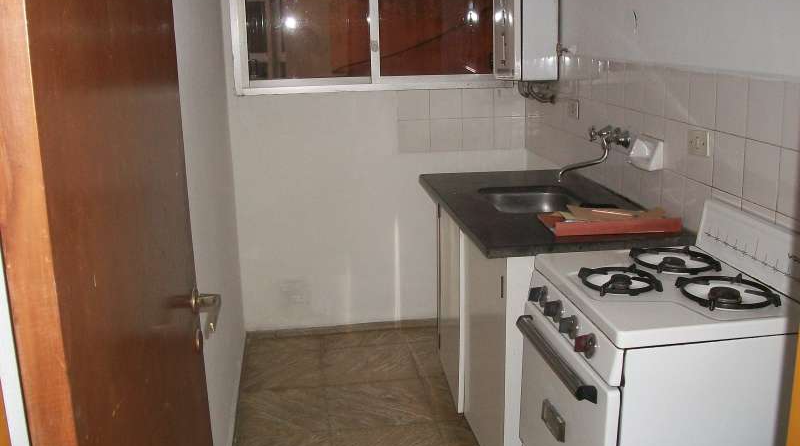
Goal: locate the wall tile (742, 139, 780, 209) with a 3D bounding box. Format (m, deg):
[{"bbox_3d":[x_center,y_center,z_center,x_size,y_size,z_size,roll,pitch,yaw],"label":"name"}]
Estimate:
[{"bbox_3d":[0.878,-0.119,1.791,0.010,0.152,0.141,-3,16,-8],"label":"wall tile"}]

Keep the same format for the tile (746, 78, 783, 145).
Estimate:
[{"bbox_3d":[0.811,-0.249,1.634,0.012,0.150,0.150,-3,15,-7],"label":"tile"}]

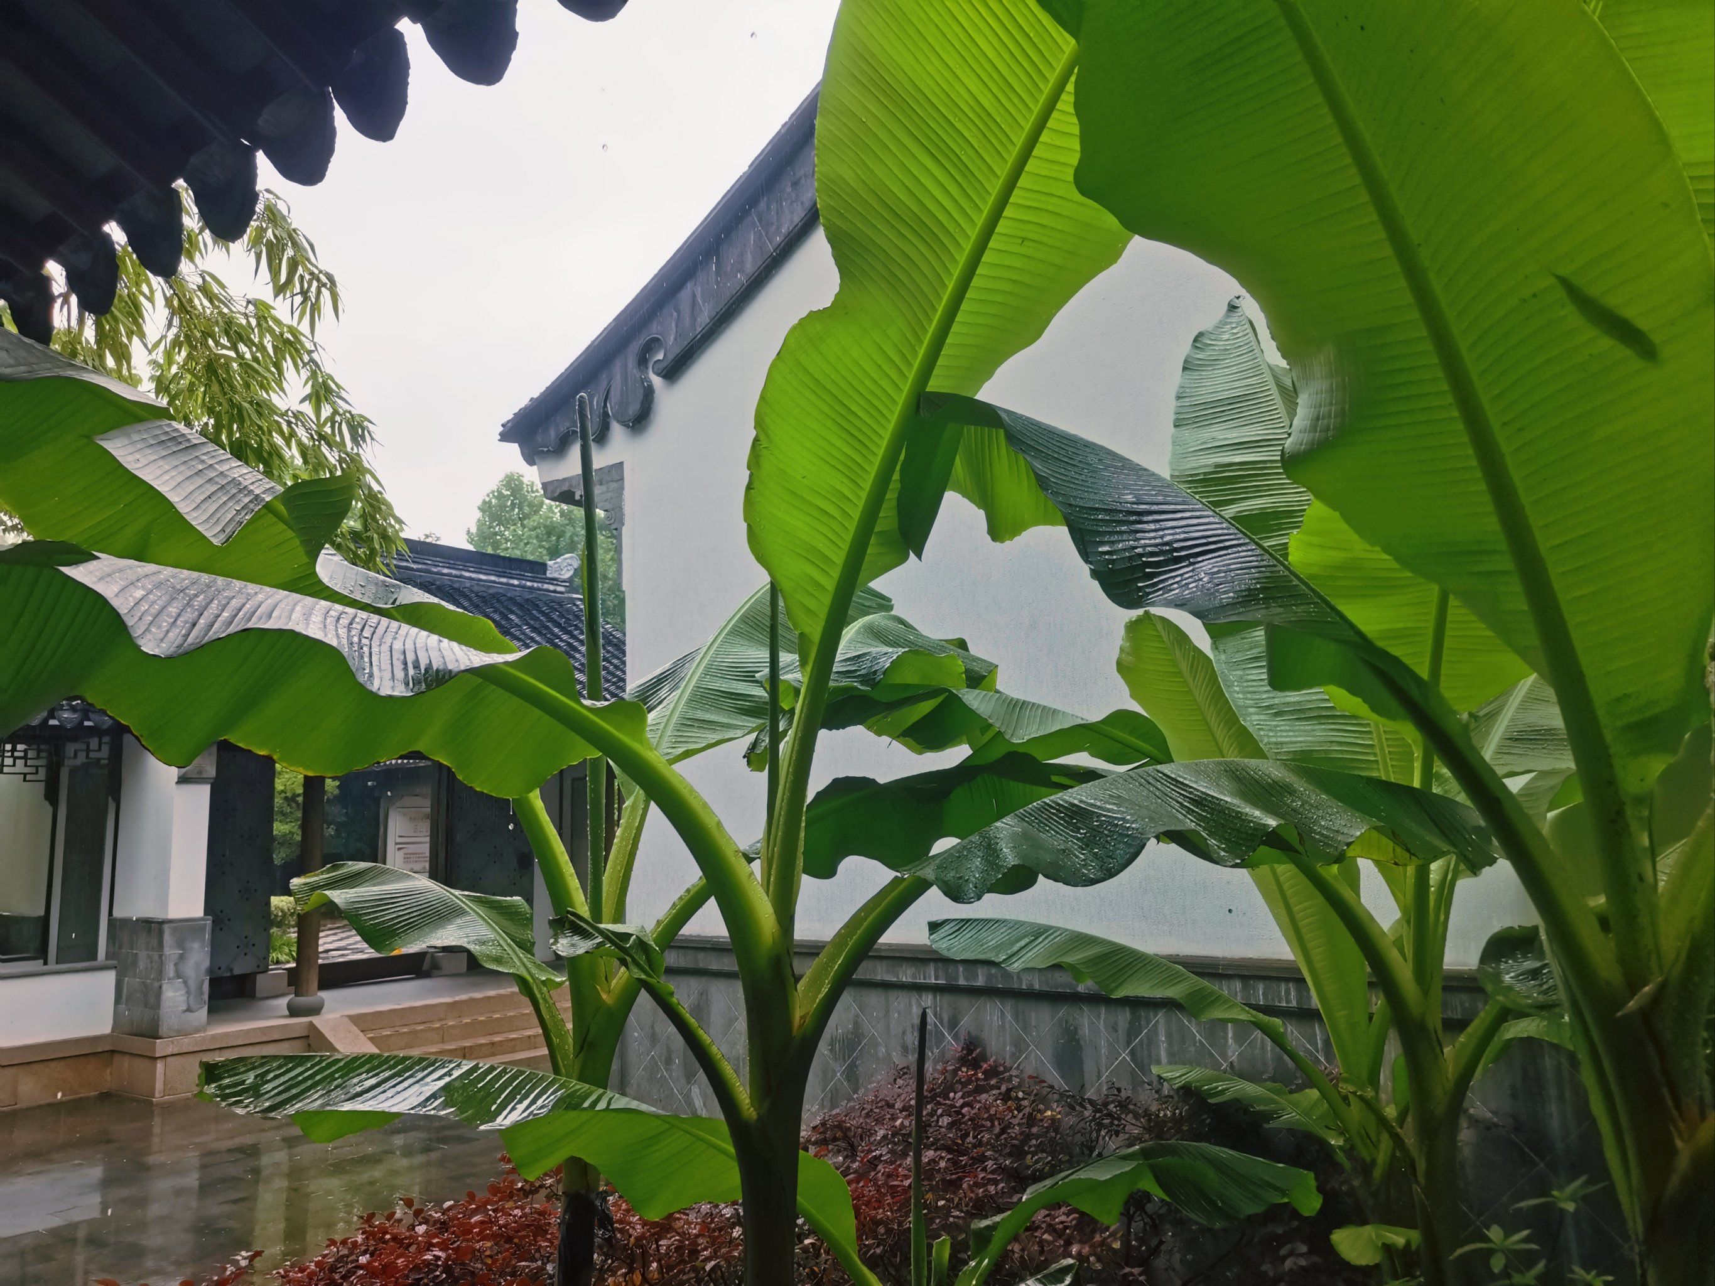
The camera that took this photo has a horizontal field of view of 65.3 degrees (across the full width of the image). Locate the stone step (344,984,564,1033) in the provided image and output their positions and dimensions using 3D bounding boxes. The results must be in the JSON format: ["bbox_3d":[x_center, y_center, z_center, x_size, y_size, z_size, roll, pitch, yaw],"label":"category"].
[{"bbox_3d":[-3.109,2.924,10.778,0.320,0.140,2.300,-8,-10,39],"label":"stone step"}]

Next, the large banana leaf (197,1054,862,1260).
[{"bbox_3d":[-0.762,1.200,3.150,1.450,0.420,0.420,-1,-8,-6],"label":"large banana leaf"}]

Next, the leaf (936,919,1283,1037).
[{"bbox_3d":[0.721,0.975,3.900,1.000,0.320,0.300,-2,-8,5],"label":"leaf"}]

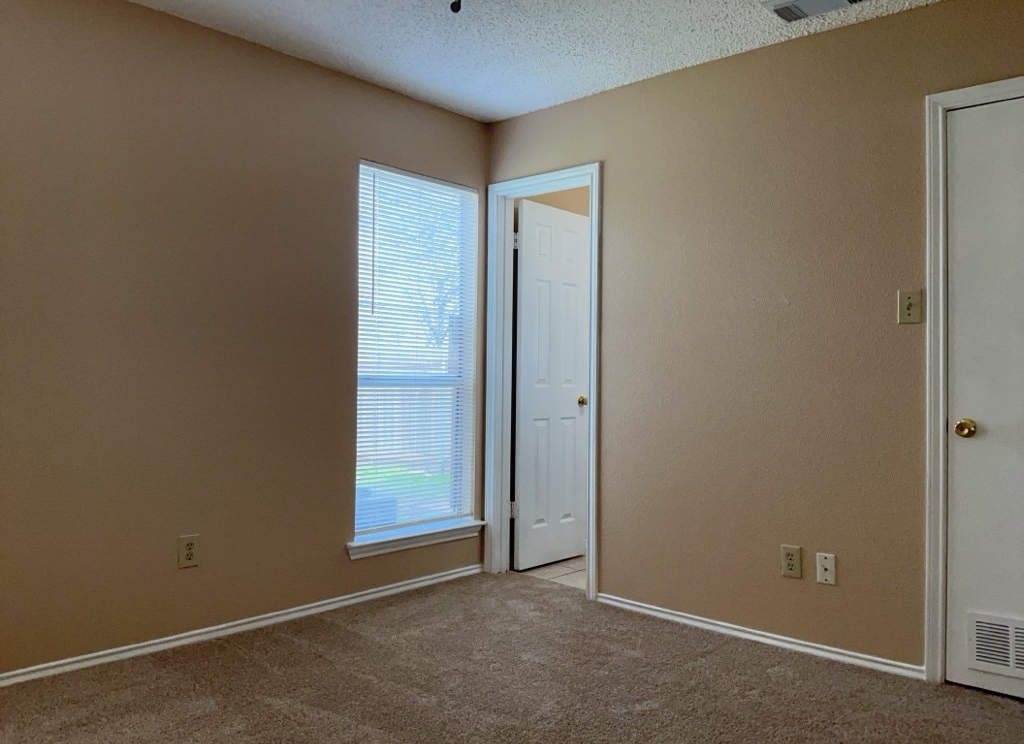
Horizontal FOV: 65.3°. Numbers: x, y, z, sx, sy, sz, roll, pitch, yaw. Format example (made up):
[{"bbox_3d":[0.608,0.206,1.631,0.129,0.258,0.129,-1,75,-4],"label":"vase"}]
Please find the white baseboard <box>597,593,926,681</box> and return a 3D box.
[{"bbox_3d":[0.942,1.077,3.318,1.450,0.049,0.013,1,0,42],"label":"white baseboard"}]

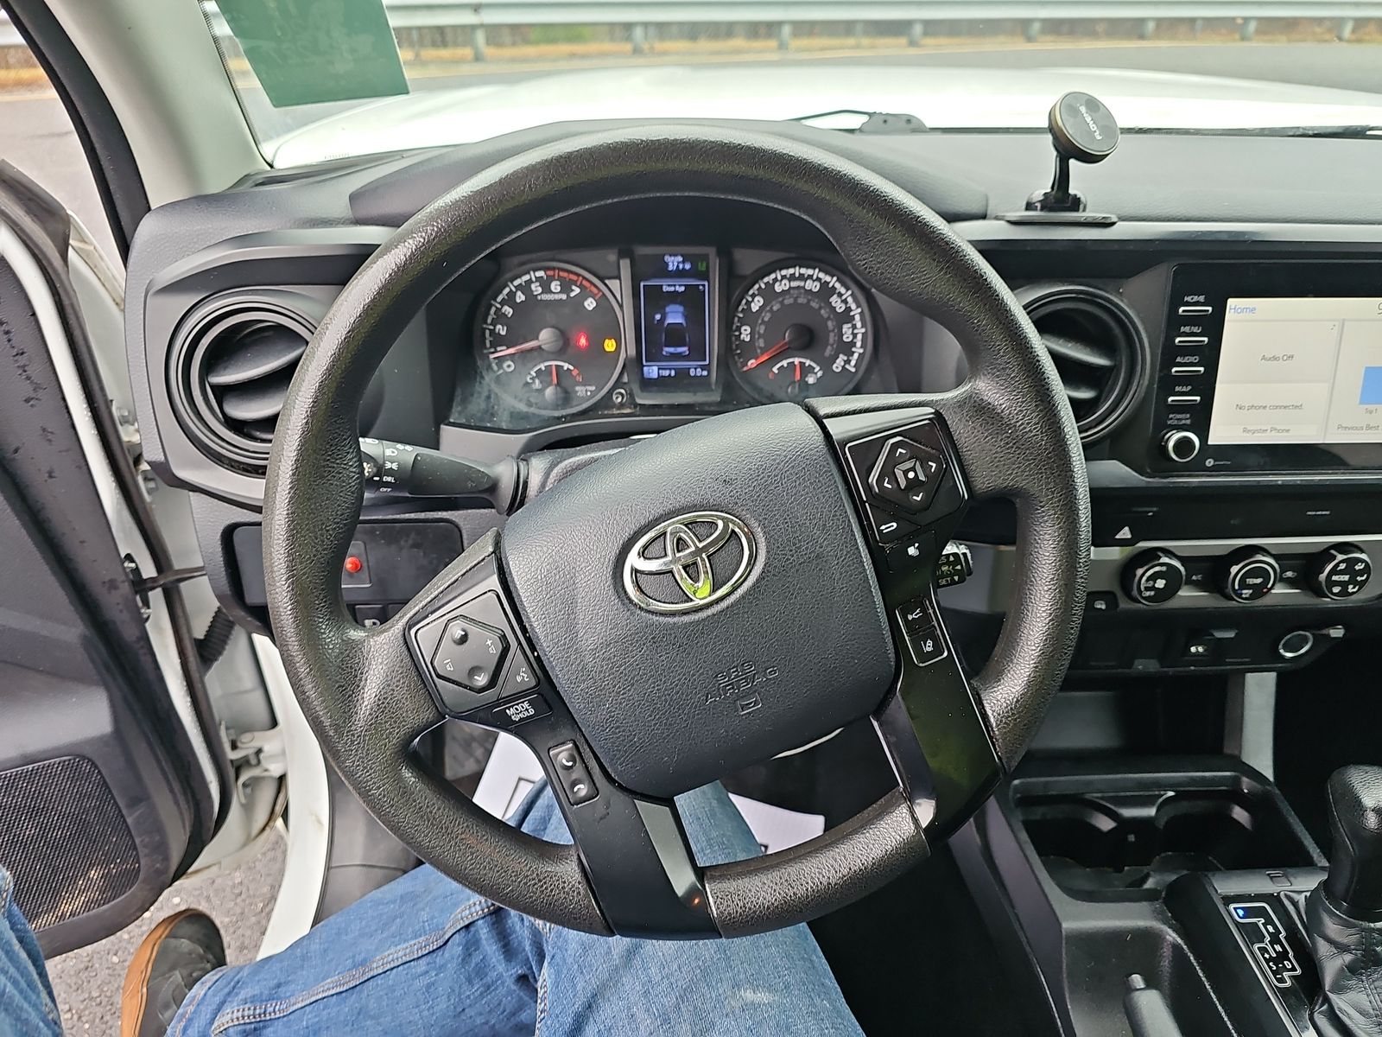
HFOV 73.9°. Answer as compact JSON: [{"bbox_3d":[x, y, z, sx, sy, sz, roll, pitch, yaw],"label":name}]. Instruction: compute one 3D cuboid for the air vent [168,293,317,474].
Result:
[{"bbox_3d":[-0.248,-0.081,0.541,0.100,0.100,0.045,-3,13,-7],"label":"air vent"}]

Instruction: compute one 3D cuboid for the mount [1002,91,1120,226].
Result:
[{"bbox_3d":[0.225,-0.217,0.556,0.068,0.072,0.052,-7,32,-13],"label":"mount"}]

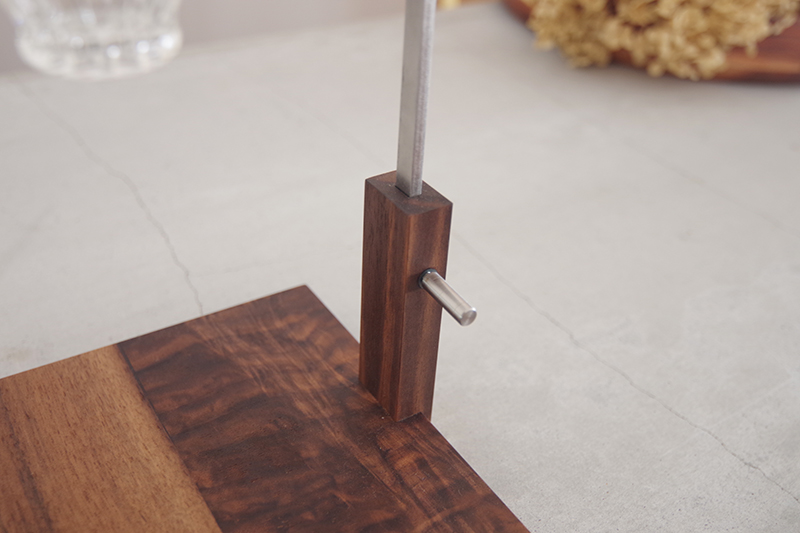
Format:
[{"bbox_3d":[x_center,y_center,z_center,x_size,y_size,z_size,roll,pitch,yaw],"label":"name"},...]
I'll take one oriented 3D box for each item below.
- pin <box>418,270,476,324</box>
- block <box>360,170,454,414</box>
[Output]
[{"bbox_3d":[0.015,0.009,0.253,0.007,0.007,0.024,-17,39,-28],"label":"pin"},{"bbox_3d":[0.000,0.017,0.281,0.016,0.098,0.026,-17,39,-28],"label":"block"}]

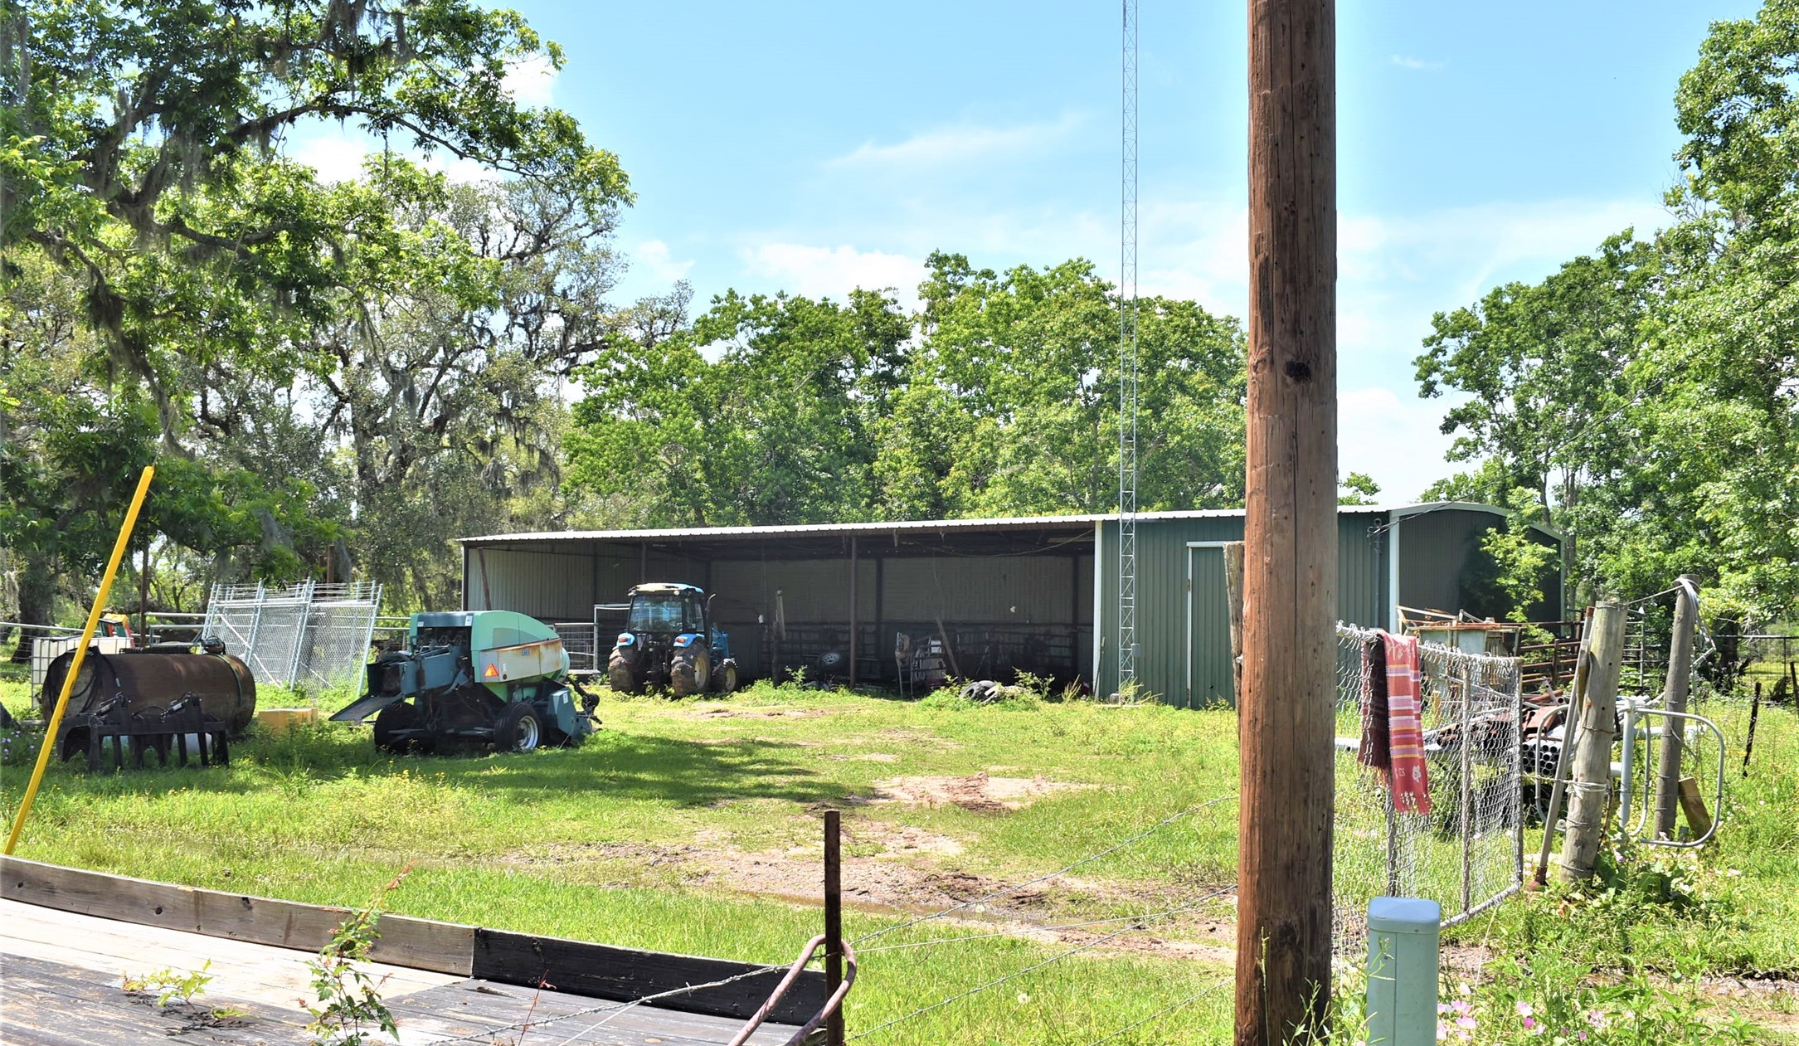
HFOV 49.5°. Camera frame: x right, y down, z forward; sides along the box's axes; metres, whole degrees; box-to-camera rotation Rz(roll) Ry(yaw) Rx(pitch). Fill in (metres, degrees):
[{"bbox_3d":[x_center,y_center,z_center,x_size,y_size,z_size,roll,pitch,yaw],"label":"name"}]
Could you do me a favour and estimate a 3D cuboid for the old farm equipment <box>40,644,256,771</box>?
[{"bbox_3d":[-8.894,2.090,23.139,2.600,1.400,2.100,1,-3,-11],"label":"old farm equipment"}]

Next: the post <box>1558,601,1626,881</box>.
[{"bbox_3d":[3.839,1.218,10.744,0.190,1.575,0.190,7,-3,20],"label":"post"}]

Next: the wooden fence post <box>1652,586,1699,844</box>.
[{"bbox_3d":[5.204,1.257,13.049,0.150,1.770,0.150,4,-3,22],"label":"wooden fence post"}]

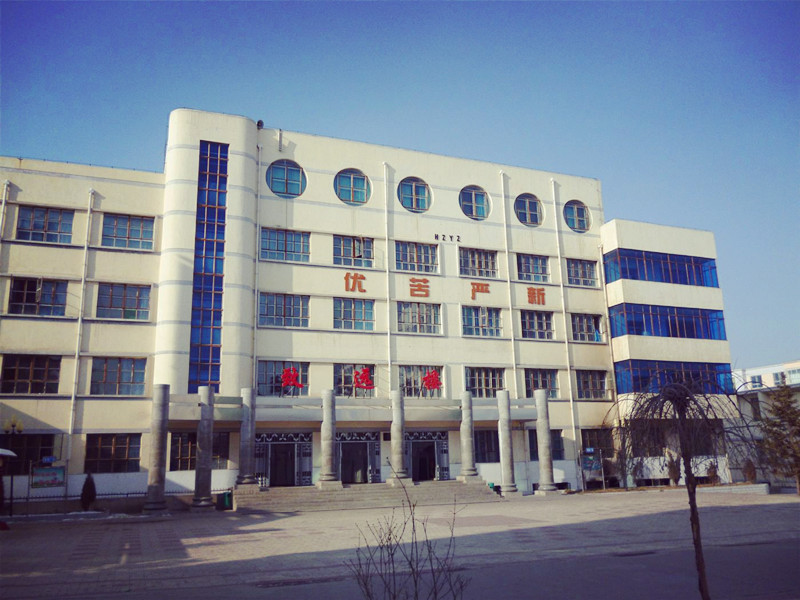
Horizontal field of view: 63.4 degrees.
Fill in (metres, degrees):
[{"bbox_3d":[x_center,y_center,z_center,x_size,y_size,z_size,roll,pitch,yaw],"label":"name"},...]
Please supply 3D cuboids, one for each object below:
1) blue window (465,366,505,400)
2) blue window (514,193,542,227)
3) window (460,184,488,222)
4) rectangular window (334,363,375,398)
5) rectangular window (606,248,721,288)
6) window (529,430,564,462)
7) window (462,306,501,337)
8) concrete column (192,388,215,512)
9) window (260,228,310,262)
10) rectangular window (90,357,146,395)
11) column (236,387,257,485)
[{"bbox_3d":[4.903,4.729,36.791,2.560,1.700,0.200,4,-15,-21],"label":"blue window"},{"bbox_3d":[8.303,-5.700,41.277,2.300,2.310,0.250,4,-15,-21],"label":"blue window"},{"bbox_3d":[4.632,-5.894,39.386,2.260,2.280,0.200,4,-15,-21],"label":"window"},{"bbox_3d":[-2.385,4.308,34.357,2.252,1.779,0.200,4,-15,-21],"label":"rectangular window"},{"bbox_3d":[17.893,-1.929,43.942,8.378,2.066,1.415,4,-14,-21],"label":"rectangular window"},{"bbox_3d":[8.809,8.664,38.667,2.364,1.807,0.200,4,-14,-21],"label":"window"},{"bbox_3d":[4.946,1.318,38.912,2.567,1.756,0.200,4,-14,-21],"label":"window"},{"bbox_3d":[-7.750,5.801,25.682,0.800,4.575,0.800,4,-15,-21],"label":"concrete column"},{"bbox_3d":[-6.138,-2.879,34.755,2.728,1.771,0.200,4,-14,-22],"label":"window"},{"bbox_3d":[-13.126,3.584,30.242,2.313,1.727,0.200,4,-15,-21],"label":"rectangular window"},{"bbox_3d":[-6.846,6.128,29.146,0.810,4.230,0.810,4,-15,-21],"label":"column"}]

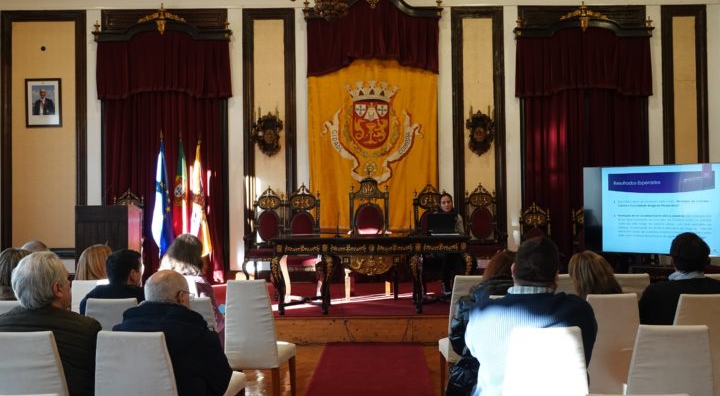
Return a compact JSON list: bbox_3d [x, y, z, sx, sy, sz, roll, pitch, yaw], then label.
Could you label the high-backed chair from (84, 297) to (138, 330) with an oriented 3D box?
[{"bbox_3d":[-1.291,1.025,4.051,0.450,0.985,0.550,-1,-1,3],"label":"high-backed chair"}]

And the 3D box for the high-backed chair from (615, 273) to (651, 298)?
[{"bbox_3d":[1.865,1.015,5.100,0.440,0.990,0.560,-1,-1,2],"label":"high-backed chair"}]

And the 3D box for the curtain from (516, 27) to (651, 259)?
[{"bbox_3d":[3.671,-0.798,11.850,2.170,4.000,0.280,0,-1,1],"label":"curtain"}]

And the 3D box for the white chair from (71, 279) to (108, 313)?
[{"bbox_3d":[-1.764,1.042,5.030,0.450,0.985,0.550,-1,-1,3],"label":"white chair"}]

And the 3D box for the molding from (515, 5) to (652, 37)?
[{"bbox_3d":[3.442,-2.726,11.129,2.143,0.509,0.270,-1,-1,-1],"label":"molding"}]

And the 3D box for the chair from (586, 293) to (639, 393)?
[{"bbox_3d":[1.353,1.010,4.020,0.440,0.990,0.560,-1,-1,-1],"label":"chair"}]

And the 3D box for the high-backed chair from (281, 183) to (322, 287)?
[{"bbox_3d":[-0.734,0.540,9.066,0.570,1.473,0.600,-1,-1,2],"label":"high-backed chair"}]

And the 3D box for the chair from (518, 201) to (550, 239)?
[{"bbox_3d":[2.565,0.815,10.174,0.590,1.473,0.600,-1,-1,2],"label":"chair"}]

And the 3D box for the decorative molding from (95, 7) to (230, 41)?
[{"bbox_3d":[-3.311,-2.926,12.070,2.250,0.570,0.250,0,-1,1],"label":"decorative molding"}]

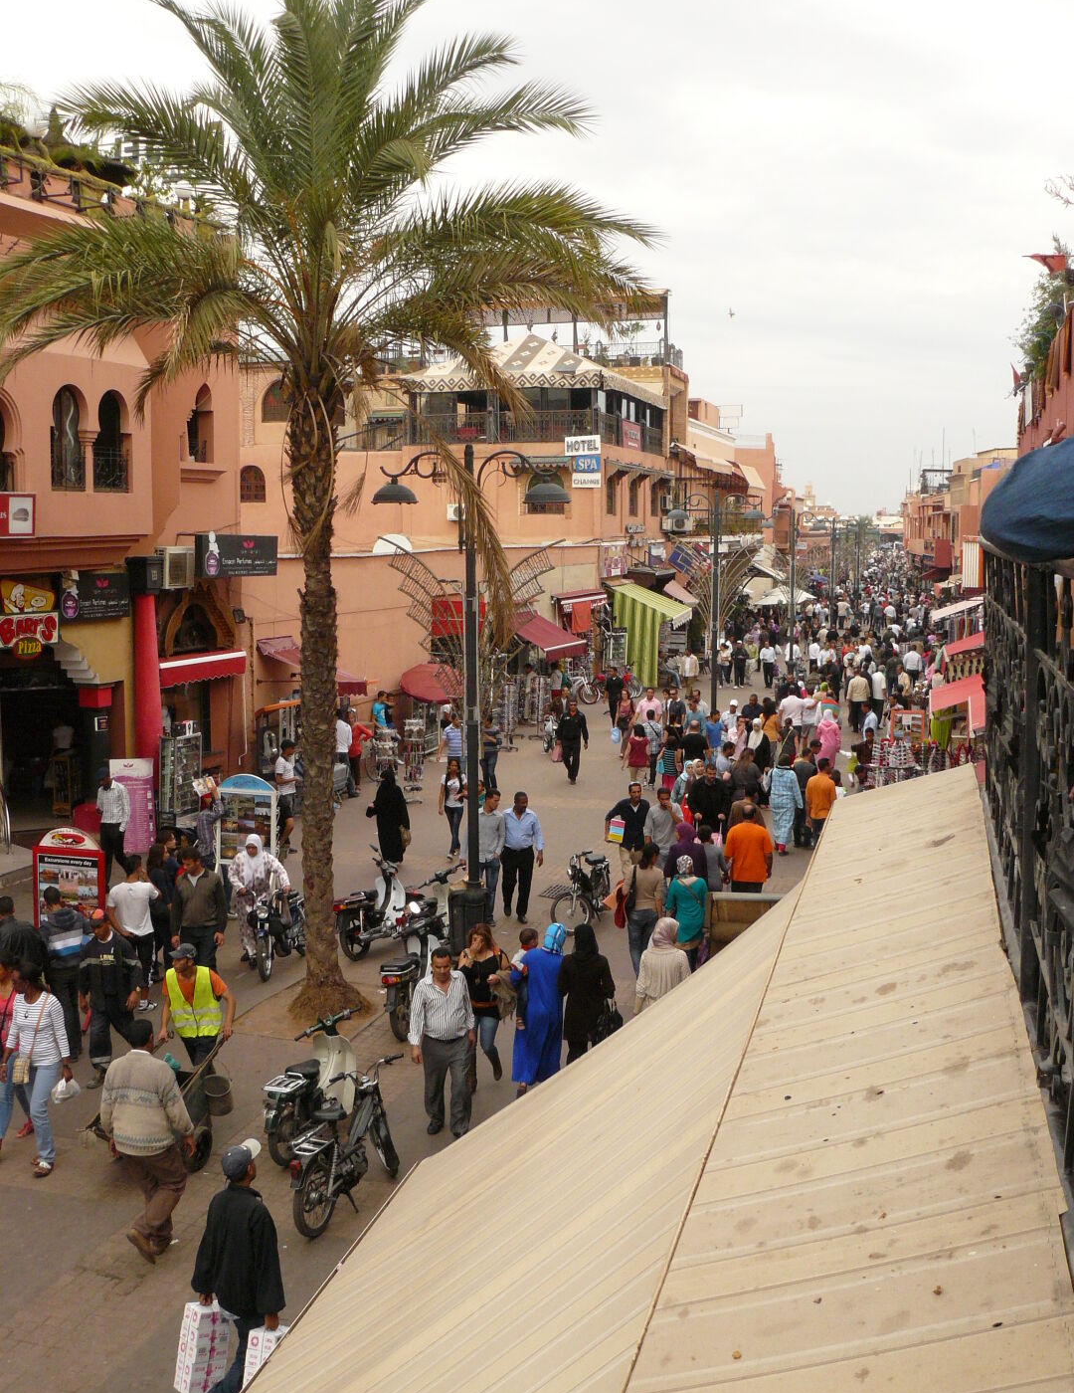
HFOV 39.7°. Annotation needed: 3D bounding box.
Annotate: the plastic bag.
[{"bbox_3d":[-3.917,3.270,12.400,0.240,0.230,0.180,1,6,6],"label":"plastic bag"}]

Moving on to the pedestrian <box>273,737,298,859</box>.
[{"bbox_3d":[-4.101,1.654,24.219,0.460,1.800,0.460,-1,6,-8],"label":"pedestrian"}]

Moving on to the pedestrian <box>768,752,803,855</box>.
[{"bbox_3d":[4.203,1.776,25.283,0.560,1.700,0.420,2,7,14],"label":"pedestrian"}]

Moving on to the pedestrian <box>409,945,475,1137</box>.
[{"bbox_3d":[-0.851,3.095,13.477,0.560,1.680,0.380,0,6,0],"label":"pedestrian"}]

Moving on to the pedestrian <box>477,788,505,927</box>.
[{"bbox_3d":[-0.719,2.166,20.489,0.580,1.820,0.420,0,6,-3],"label":"pedestrian"}]

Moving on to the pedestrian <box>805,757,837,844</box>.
[{"bbox_3d":[4.676,1.859,24.361,0.500,1.740,0.360,2,6,17],"label":"pedestrian"}]

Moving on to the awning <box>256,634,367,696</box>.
[{"bbox_3d":[-4.240,-0.532,28.206,1.550,1.150,1.600,2,6,15],"label":"awning"}]

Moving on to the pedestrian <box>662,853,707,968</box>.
[{"bbox_3d":[1.748,2.654,17.432,0.500,1.630,0.360,1,6,6],"label":"pedestrian"}]

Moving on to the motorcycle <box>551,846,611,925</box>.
[{"bbox_3d":[0.696,2.628,20.456,0.580,1.040,1.620,3,7,23],"label":"motorcycle"}]

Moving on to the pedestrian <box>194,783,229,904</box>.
[{"bbox_3d":[-4.567,2.132,20.928,0.500,1.720,0.500,-5,8,-41],"label":"pedestrian"}]

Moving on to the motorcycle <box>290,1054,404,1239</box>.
[{"bbox_3d":[-1.417,3.438,11.528,0.660,1.030,1.680,3,6,25],"label":"motorcycle"}]

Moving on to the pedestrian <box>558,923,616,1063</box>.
[{"bbox_3d":[0.464,2.918,13.869,0.530,1.630,0.380,1,6,11],"label":"pedestrian"}]

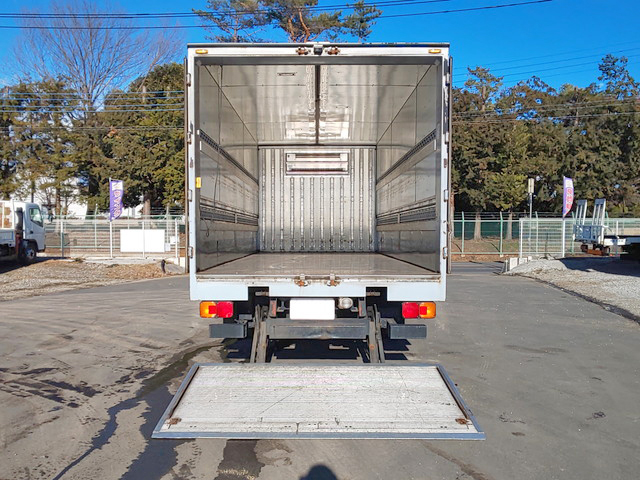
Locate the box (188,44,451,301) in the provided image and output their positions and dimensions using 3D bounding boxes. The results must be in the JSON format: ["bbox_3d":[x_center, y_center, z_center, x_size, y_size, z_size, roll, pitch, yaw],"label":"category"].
[{"bbox_3d":[-0.040,-0.670,5.210,2.350,2.350,3.700,0,2,-1],"label":"box"}]

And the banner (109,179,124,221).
[{"bbox_3d":[-9.000,-1.760,16.400,0.600,1.830,0.100,0,2,-12],"label":"banner"}]

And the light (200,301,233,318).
[{"bbox_3d":[-0.960,0.655,3.455,0.310,0.155,0.080,0,2,-1],"label":"light"}]

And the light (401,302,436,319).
[{"bbox_3d":[0.930,0.660,3.455,0.310,0.155,0.080,0,2,-1],"label":"light"}]

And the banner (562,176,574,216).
[{"bbox_3d":[11.100,-1.930,16.500,0.520,1.800,0.120,0,2,-12],"label":"banner"}]

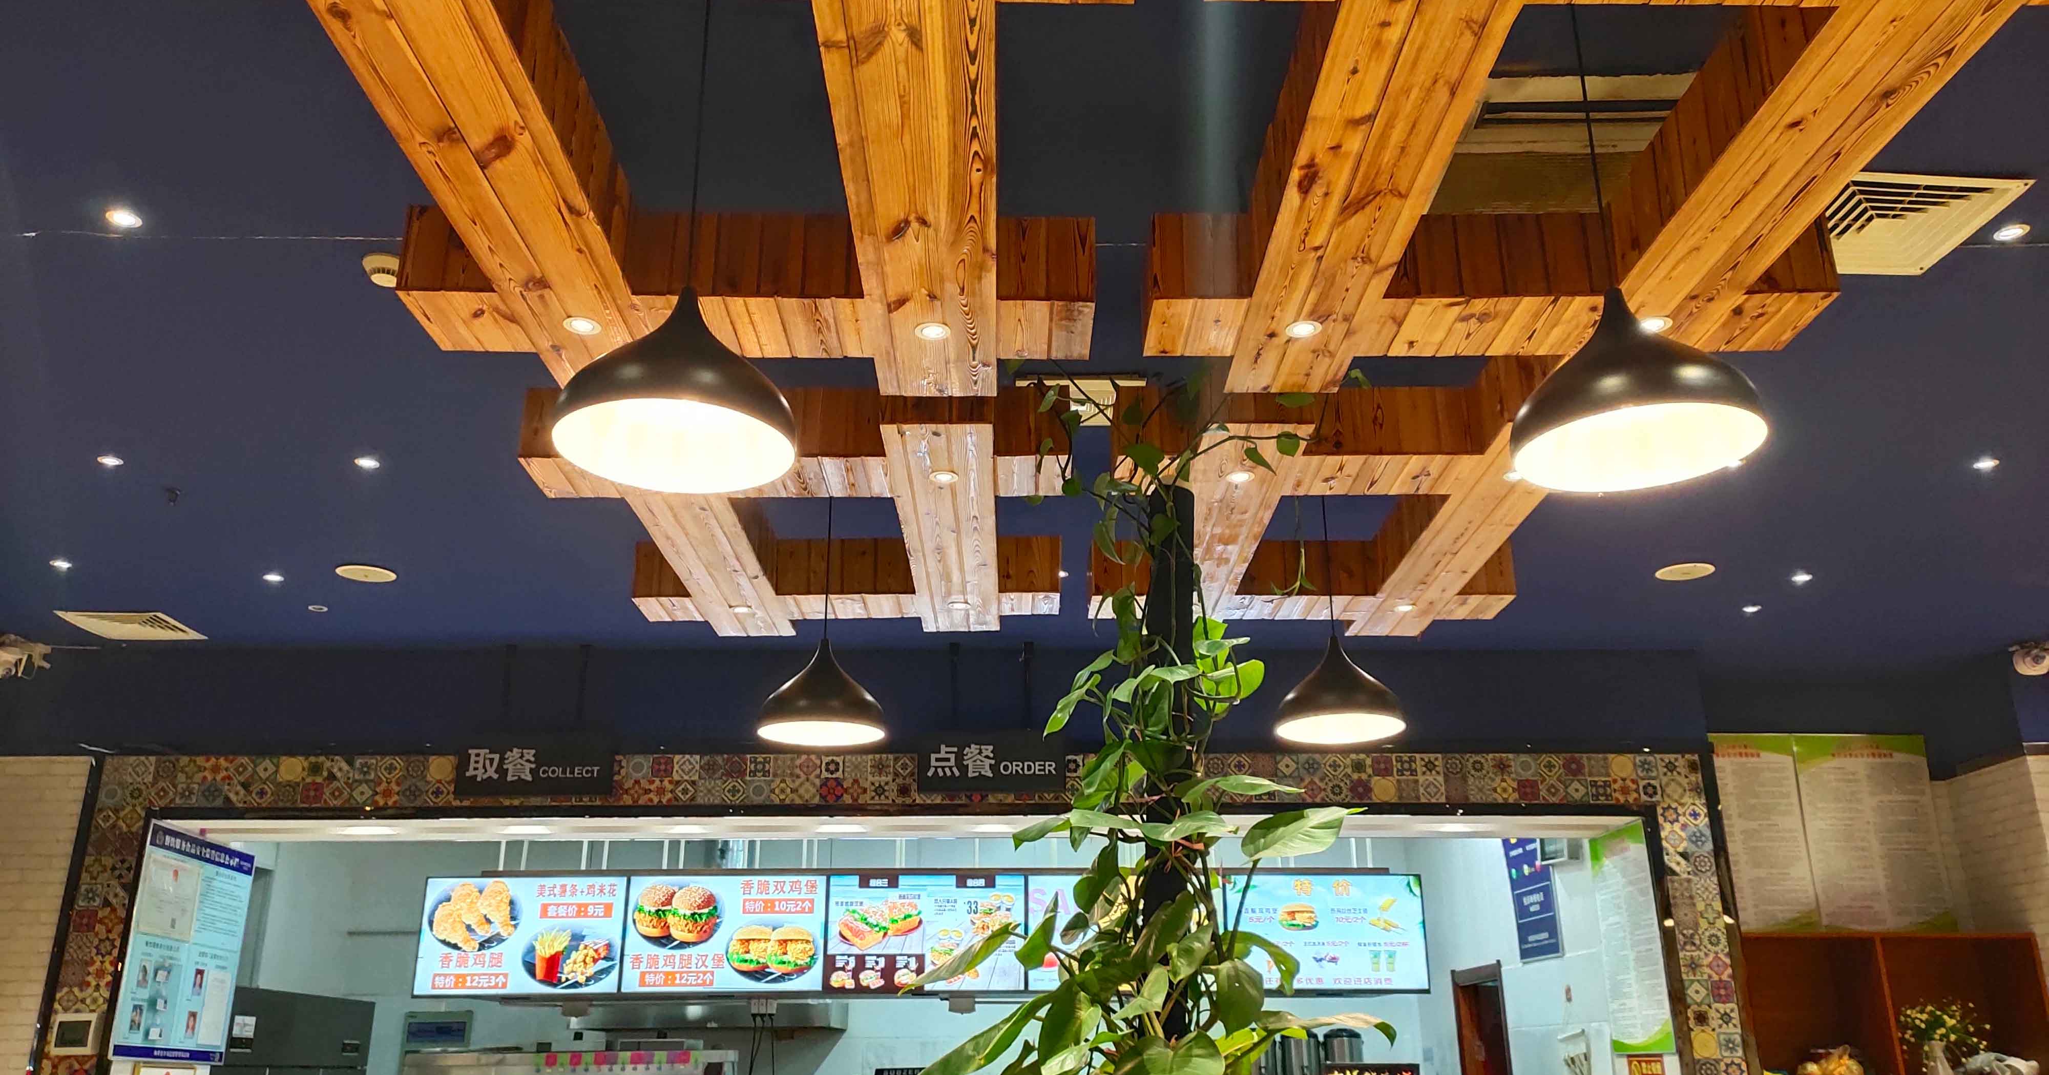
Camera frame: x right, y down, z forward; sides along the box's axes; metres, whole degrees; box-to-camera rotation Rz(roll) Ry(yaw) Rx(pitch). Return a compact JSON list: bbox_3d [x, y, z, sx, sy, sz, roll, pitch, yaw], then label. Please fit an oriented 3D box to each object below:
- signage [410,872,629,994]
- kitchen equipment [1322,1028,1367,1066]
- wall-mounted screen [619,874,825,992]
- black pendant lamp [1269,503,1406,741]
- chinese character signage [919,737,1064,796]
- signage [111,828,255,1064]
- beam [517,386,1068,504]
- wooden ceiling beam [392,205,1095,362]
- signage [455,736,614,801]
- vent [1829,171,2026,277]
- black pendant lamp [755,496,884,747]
[{"bbox_3d":[-2.386,1.886,6.450,0.965,0.555,0.055,0,-15,-1],"label":"signage"},{"bbox_3d":[1.940,3.199,8.270,0.260,0.390,0.270,0,-20,0],"label":"kitchen equipment"},{"bbox_3d":[-1.427,1.898,6.495,0.966,0.560,0.060,0,-20,0],"label":"wall-mounted screen"},{"bbox_3d":[0.927,0.211,4.091,0.370,0.745,0.370,0,-20,0],"label":"black pendant lamp"},{"bbox_3d":[-0.136,0.917,5.594,0.605,0.255,0.050,0,-21,-1],"label":"chinese character signage"},{"bbox_3d":[-3.478,1.710,5.672,0.020,0.890,0.800,0,-20,0],"label":"signage"},{"bbox_3d":[-0.593,-0.250,3.658,1.420,0.205,0.260,0,-21,-1],"label":"beam"},{"bbox_3d":[-0.553,-0.531,2.877,1.383,0.198,0.251,1,-20,-2],"label":"wooden ceiling beam"},{"bbox_3d":[-1.966,0.920,5.456,0.645,0.255,0.040,1,-20,-2],"label":"signage"},{"bbox_3d":[1.815,-0.636,2.860,0.385,0.035,0.375,0,-21,-1],"label":"vent"},{"bbox_3d":[-0.556,0.160,3.873,0.355,0.815,0.355,0,-21,-1],"label":"black pendant lamp"}]

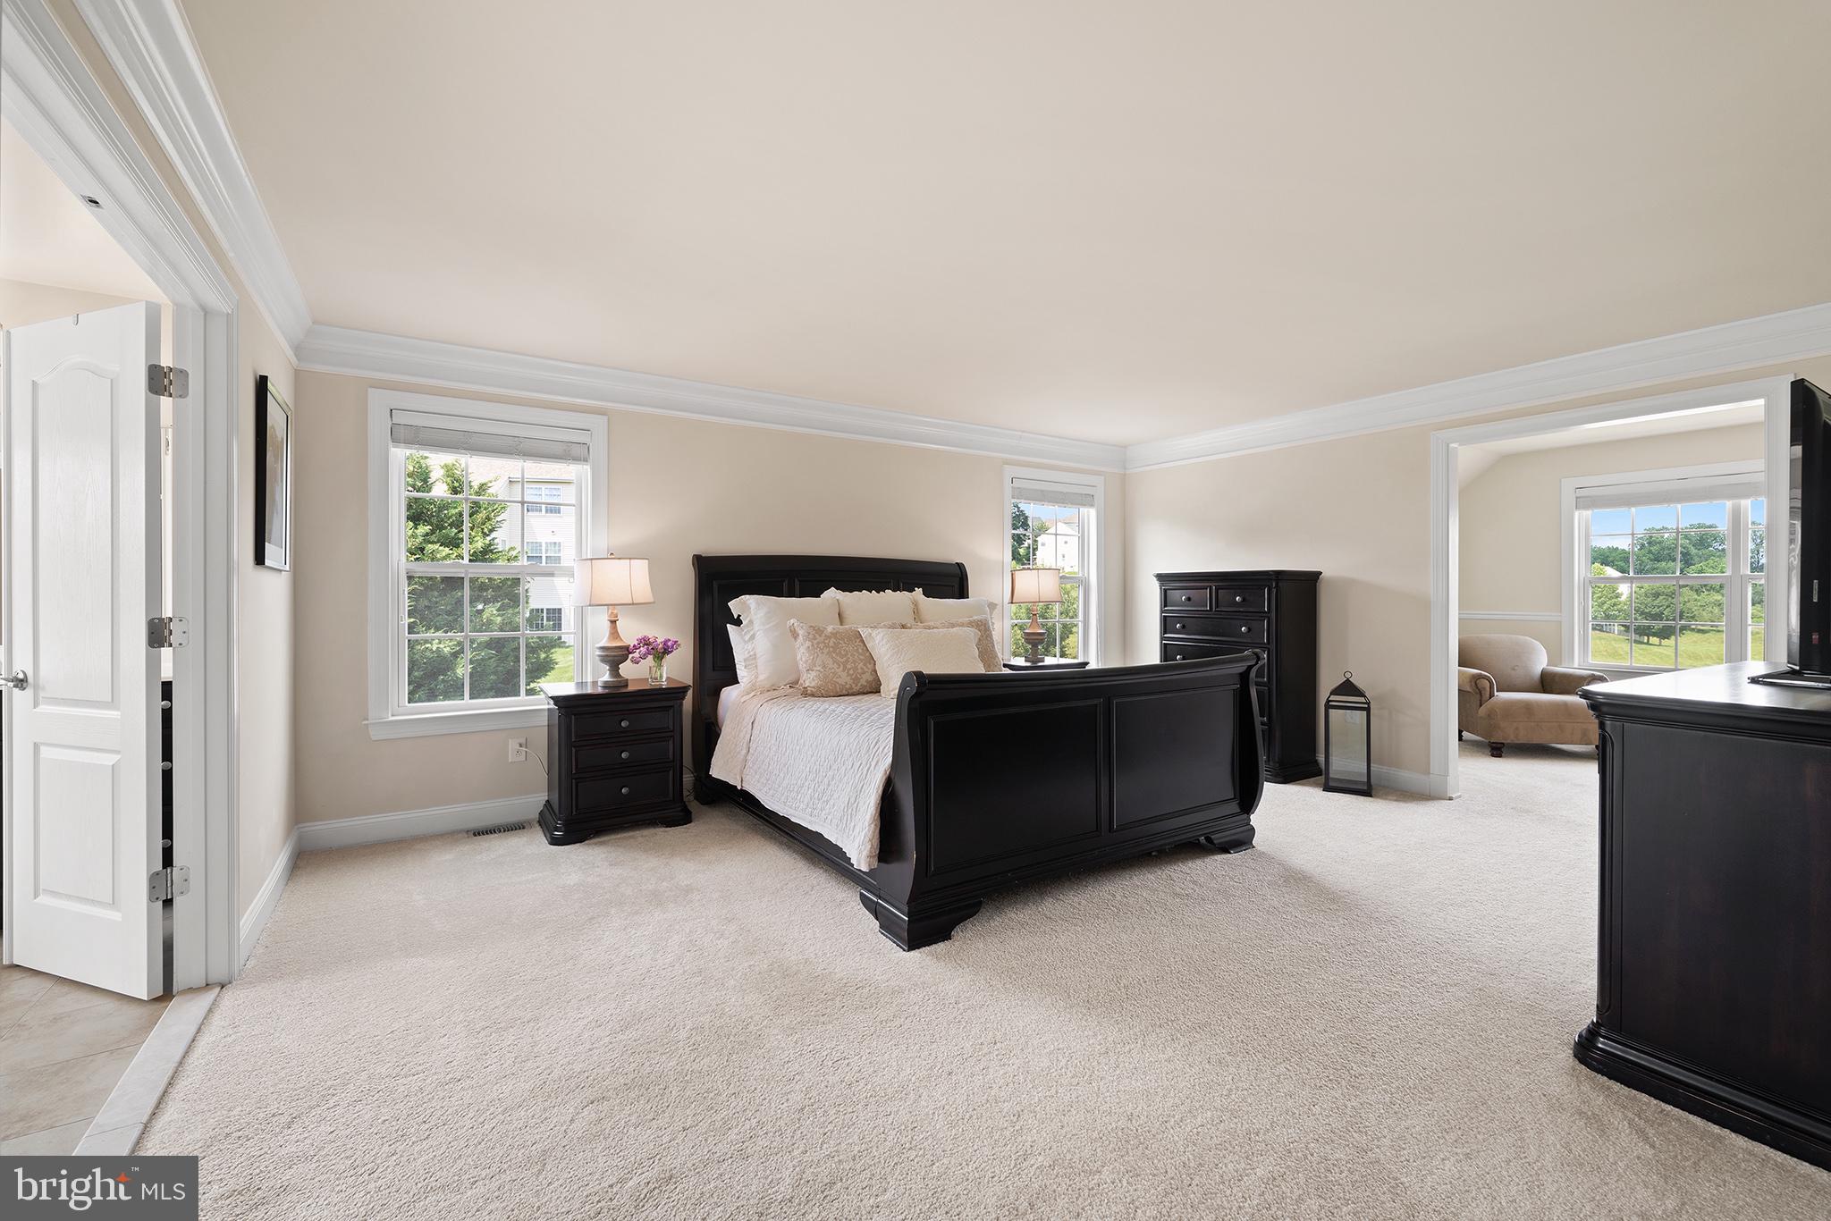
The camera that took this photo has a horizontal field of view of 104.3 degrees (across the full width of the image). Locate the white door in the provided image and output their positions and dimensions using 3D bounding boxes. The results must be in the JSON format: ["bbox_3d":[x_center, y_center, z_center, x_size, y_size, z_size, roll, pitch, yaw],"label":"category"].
[{"bbox_3d":[-2.576,0.127,2.202,0.710,2.030,0.035,0,1,18],"label":"white door"}]

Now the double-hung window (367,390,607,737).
[{"bbox_3d":[-2.176,-0.226,3.717,1.080,1.690,0.120,-1,1,-31],"label":"double-hung window"}]

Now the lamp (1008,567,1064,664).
[{"bbox_3d":[0.854,0.036,5.120,0.370,0.690,0.370,0,1,0],"label":"lamp"}]

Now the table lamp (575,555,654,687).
[{"bbox_3d":[-1.594,0.068,3.763,0.420,0.690,0.420,-1,1,-31],"label":"table lamp"}]

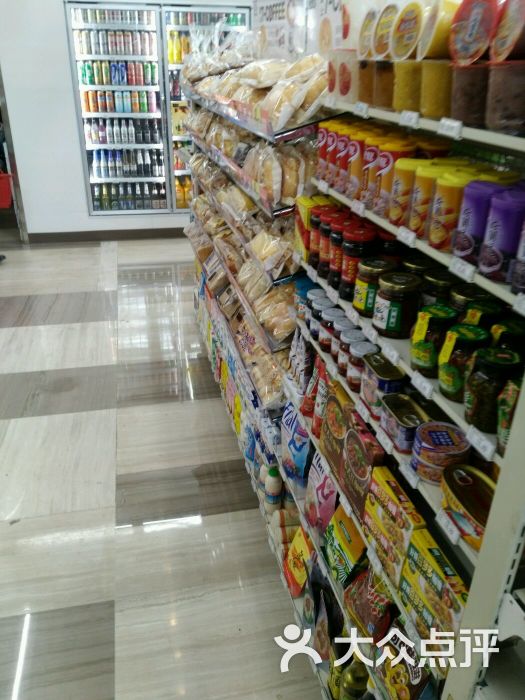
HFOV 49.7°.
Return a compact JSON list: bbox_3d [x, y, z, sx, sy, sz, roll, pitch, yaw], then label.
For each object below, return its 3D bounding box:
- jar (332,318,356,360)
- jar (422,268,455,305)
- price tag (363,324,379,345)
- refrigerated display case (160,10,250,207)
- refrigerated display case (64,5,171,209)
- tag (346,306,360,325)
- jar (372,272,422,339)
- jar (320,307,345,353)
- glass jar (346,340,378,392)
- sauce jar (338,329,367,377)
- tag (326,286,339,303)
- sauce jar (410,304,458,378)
[{"bbox_3d":[0.218,-0.025,1.530,0.067,0.103,0.067,1,27,-1],"label":"jar"},{"bbox_3d":[0.318,-0.086,1.011,0.075,0.098,0.075,1,27,0],"label":"jar"},{"bbox_3d":[0.255,-0.037,1.338,0.006,0.028,0.070,9,24,-20],"label":"price tag"},{"bbox_3d":[-0.521,-2.148,5.161,0.698,1.643,0.600,-5,28,-12],"label":"refrigerated display case"},{"bbox_3d":[-1.227,-2.085,5.015,0.720,1.638,0.600,-5,28,-12],"label":"refrigerated display case"},{"bbox_3d":[0.189,-0.073,1.182,0.006,0.019,0.062,9,23,-19],"label":"tag"},{"bbox_3d":[0.255,-0.084,1.072,0.081,0.103,0.081,1,26,0],"label":"jar"},{"bbox_3d":[0.198,-0.061,1.600,0.067,0.103,0.067,1,27,-1],"label":"jar"},{"bbox_3d":[0.201,0.036,1.135,0.056,0.087,0.056,1,27,0],"label":"glass jar"},{"bbox_3d":[0.188,0.008,1.191,0.055,0.087,0.055,1,27,0],"label":"sauce jar"},{"bbox_3d":[0.149,-0.117,1.205,0.005,0.020,0.057,6,25,-17],"label":"tag"},{"bbox_3d":[0.282,-0.014,0.926,0.061,0.105,0.061,1,26,0],"label":"sauce jar"}]

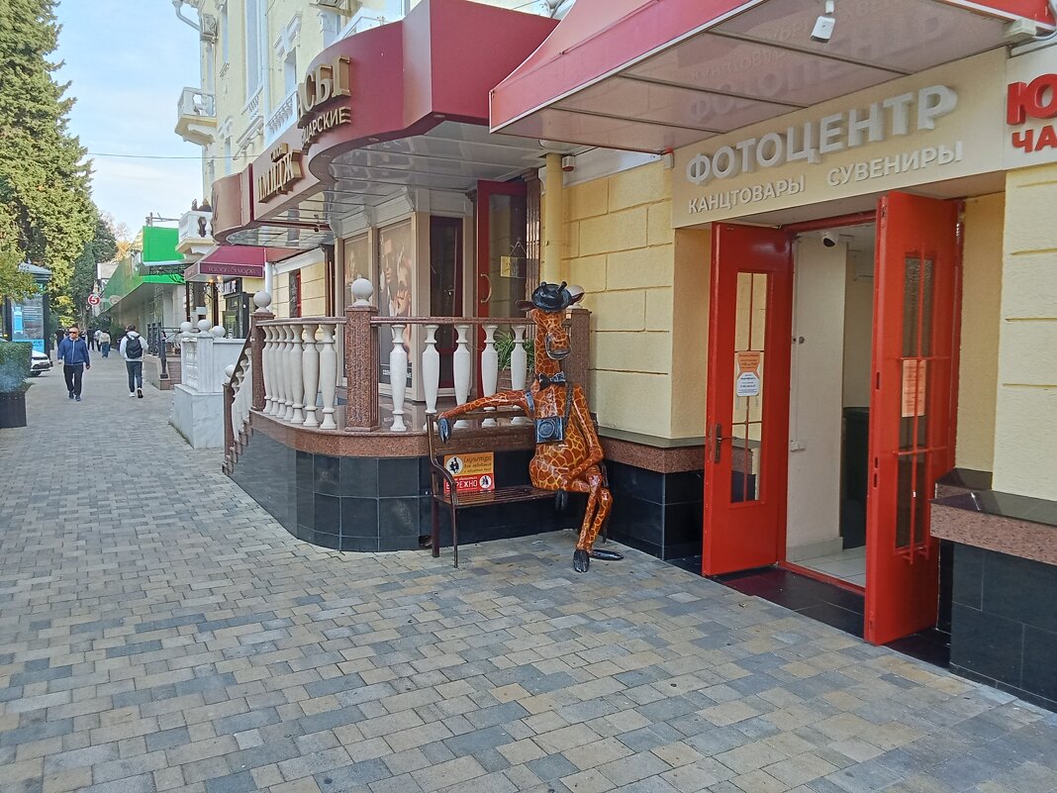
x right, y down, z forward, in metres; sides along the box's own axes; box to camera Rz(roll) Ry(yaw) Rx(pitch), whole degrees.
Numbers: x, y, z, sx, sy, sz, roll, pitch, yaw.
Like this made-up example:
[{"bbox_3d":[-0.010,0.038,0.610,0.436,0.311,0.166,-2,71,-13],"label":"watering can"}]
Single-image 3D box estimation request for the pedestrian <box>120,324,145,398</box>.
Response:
[{"bbox_3d":[-9.631,-0.861,20.800,0.580,1.780,0.420,-2,5,-28],"label":"pedestrian"}]

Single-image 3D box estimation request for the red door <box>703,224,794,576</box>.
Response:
[{"bbox_3d":[1.429,0.038,5.629,0.620,2.250,0.060,-2,5,-27],"label":"red door"}]

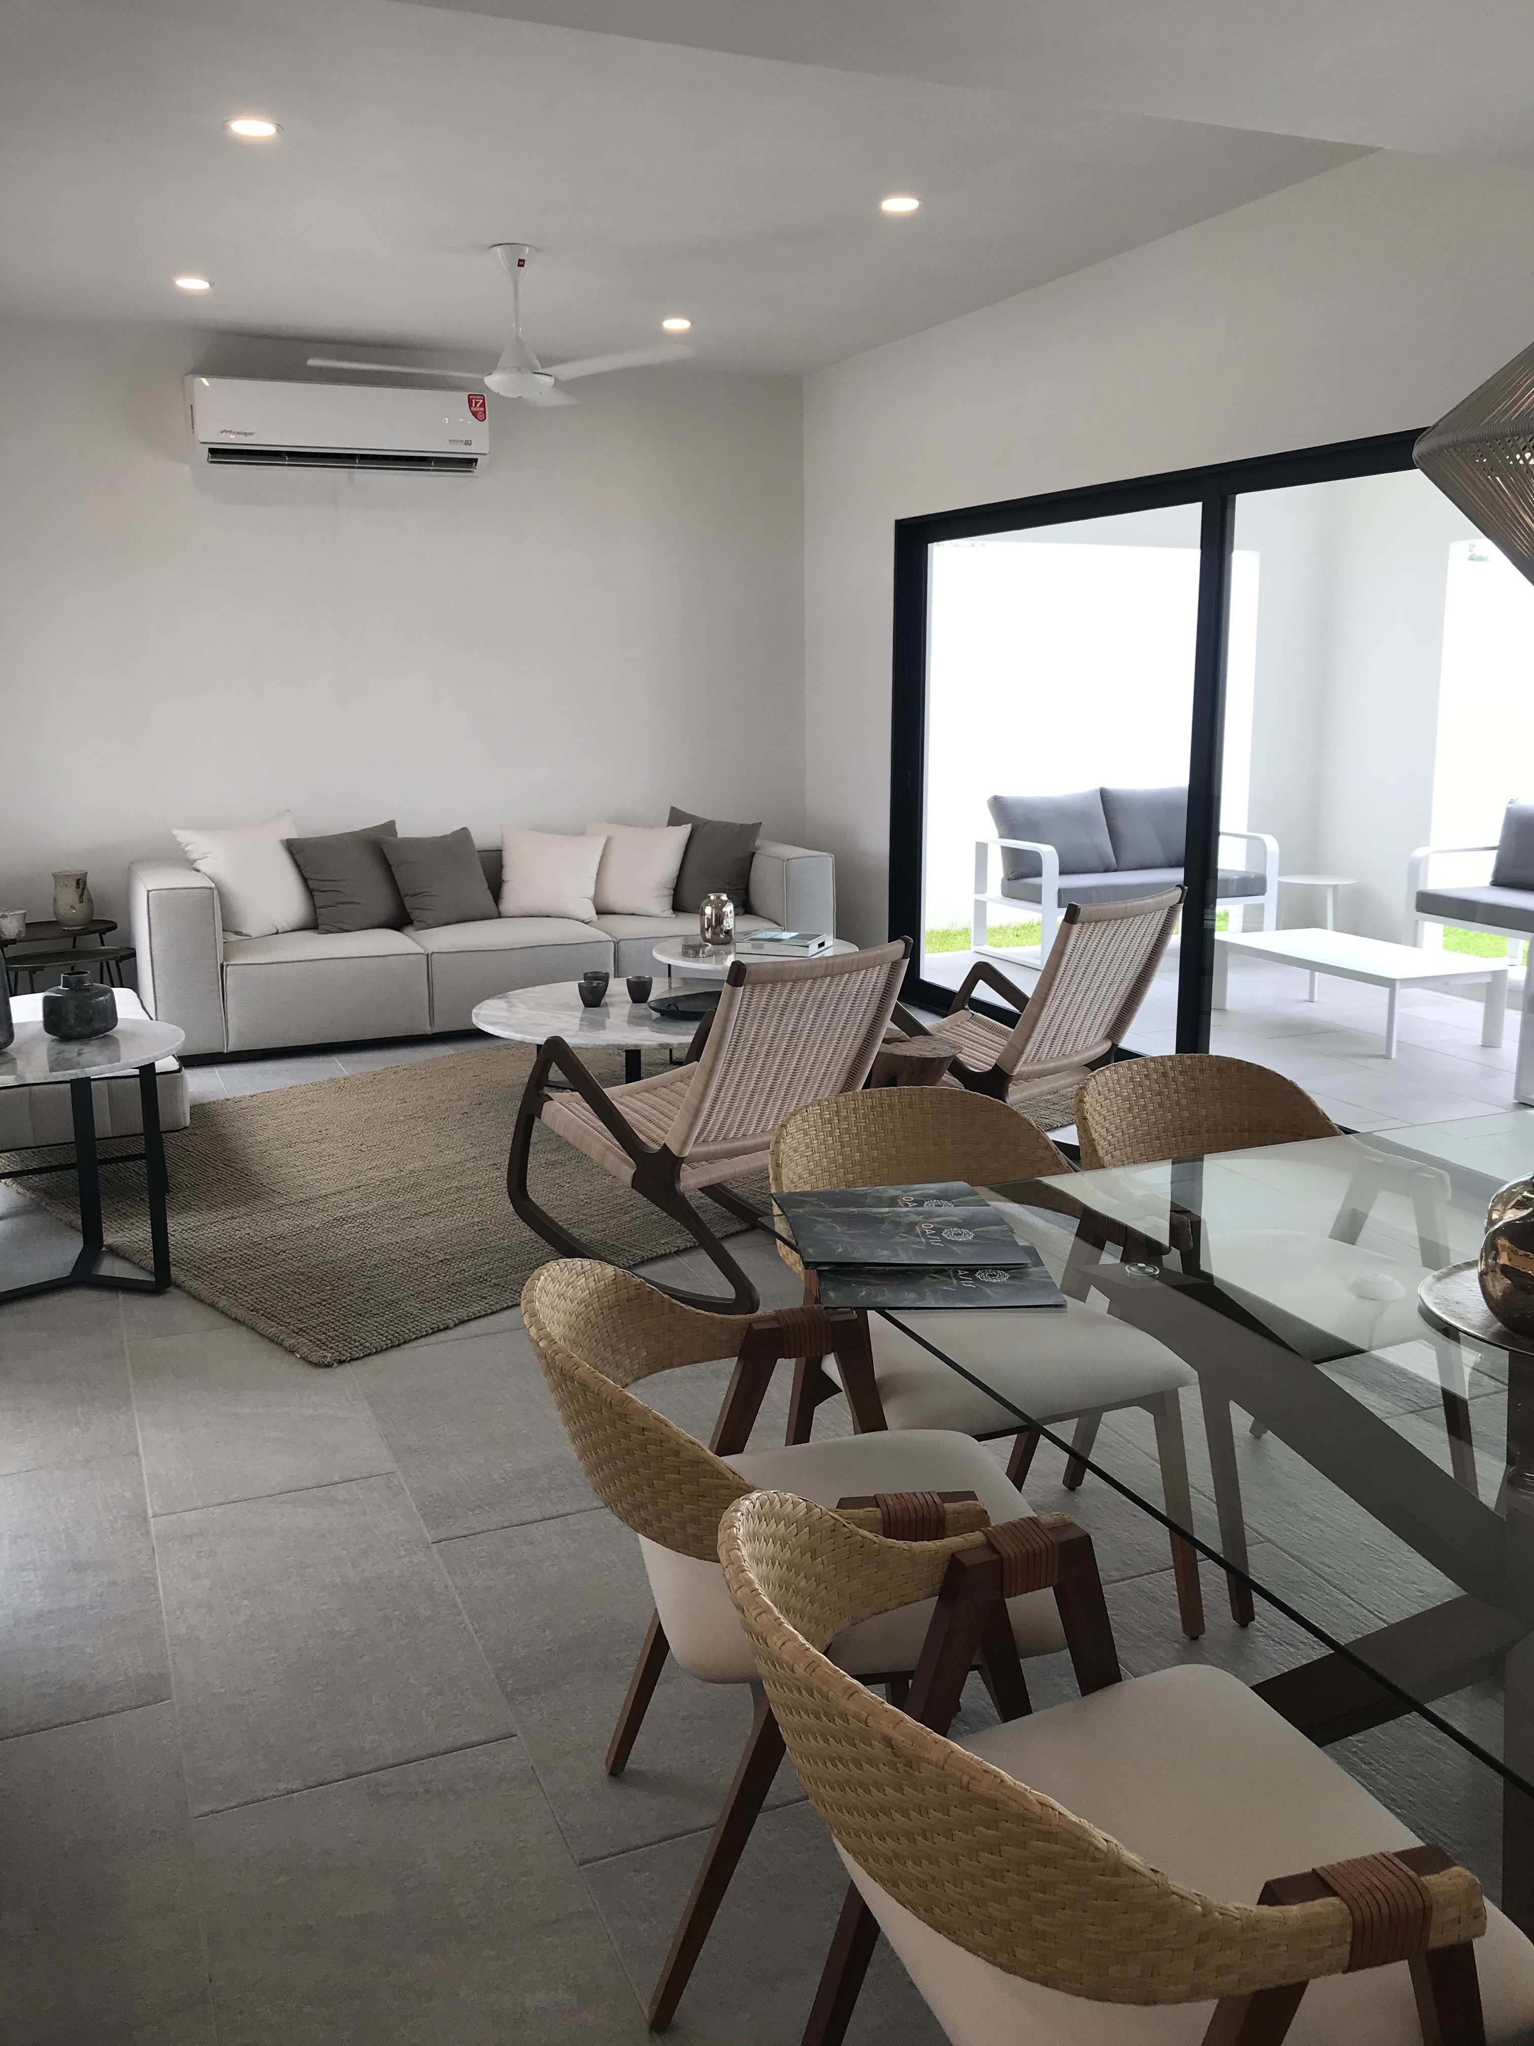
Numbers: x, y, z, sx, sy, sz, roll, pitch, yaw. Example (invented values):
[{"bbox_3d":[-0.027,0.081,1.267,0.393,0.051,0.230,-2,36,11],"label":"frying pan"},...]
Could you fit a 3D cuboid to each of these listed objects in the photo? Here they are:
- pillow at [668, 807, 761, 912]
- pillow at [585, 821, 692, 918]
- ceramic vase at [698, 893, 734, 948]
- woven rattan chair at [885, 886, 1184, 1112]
[{"bbox_3d":[-0.248,-0.755,7.835,0.466,0.466,0.172,2,-2,12],"label":"pillow"},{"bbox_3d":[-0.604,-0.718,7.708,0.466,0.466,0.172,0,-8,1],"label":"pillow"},{"bbox_3d":[-0.203,-0.415,6.698,0.144,0.205,0.144,0,12,0],"label":"ceramic vase"},{"bbox_3d":[0.690,0.028,4.937,0.577,0.901,1.063,-11,16,-41],"label":"woven rattan chair"}]

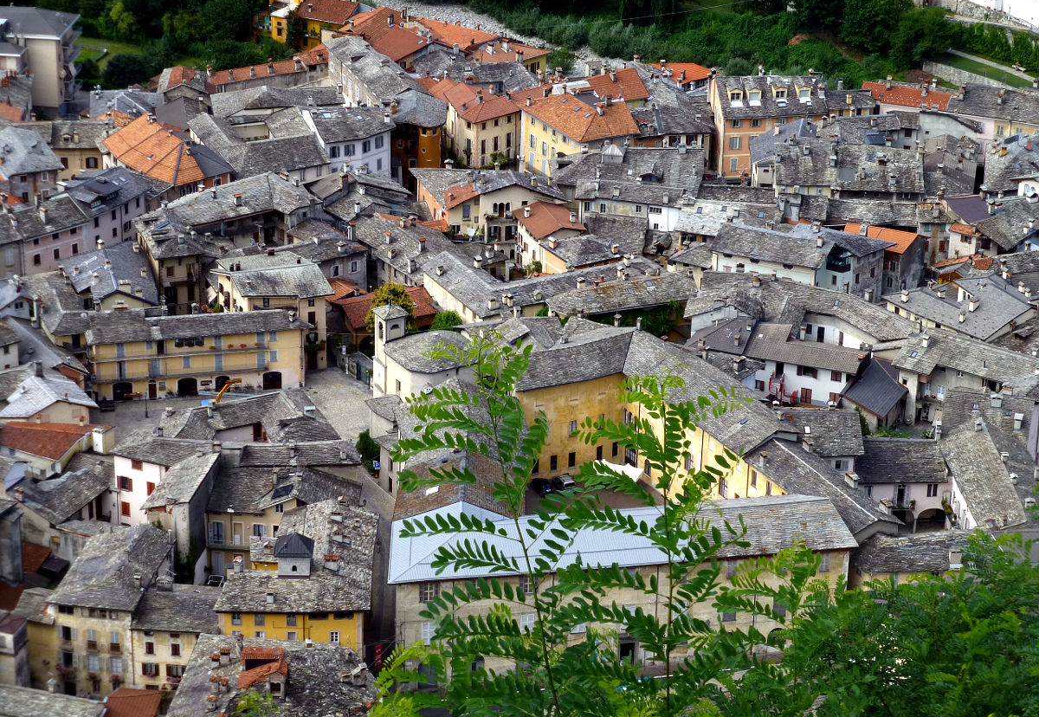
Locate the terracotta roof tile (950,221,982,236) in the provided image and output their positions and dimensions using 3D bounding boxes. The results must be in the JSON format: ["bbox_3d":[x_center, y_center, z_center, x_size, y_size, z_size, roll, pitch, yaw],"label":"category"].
[{"bbox_3d":[64.153,-18.462,386.592,4.700,0.900,2.100,14,26,28],"label":"terracotta roof tile"}]

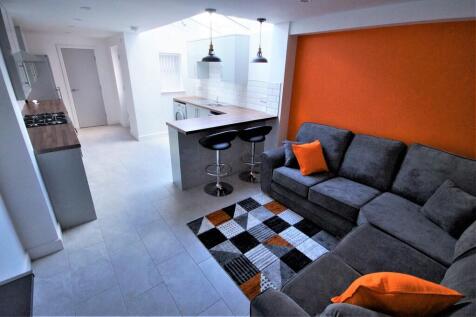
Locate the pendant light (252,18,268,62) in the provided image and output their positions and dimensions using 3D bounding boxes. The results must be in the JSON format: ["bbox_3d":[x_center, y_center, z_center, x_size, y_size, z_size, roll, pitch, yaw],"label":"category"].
[{"bbox_3d":[0.337,-1.714,2.880,0.225,0.560,0.225,2,21,-1],"label":"pendant light"}]

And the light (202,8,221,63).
[{"bbox_3d":[-0.337,-1.557,2.500,0.225,0.560,0.225,2,21,-1],"label":"light"}]

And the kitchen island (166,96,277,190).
[{"bbox_3d":[-0.920,-0.525,4.230,1.760,0.920,2.850,-15,27,-37],"label":"kitchen island"}]

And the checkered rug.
[{"bbox_3d":[0.407,0.905,2.150,1.220,0.015,1.620,-15,27,-37],"label":"checkered rug"}]

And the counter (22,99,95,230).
[{"bbox_3d":[-3.041,-0.211,3.331,0.630,0.920,3.550,-15,27,-37],"label":"counter"}]

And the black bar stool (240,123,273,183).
[{"bbox_3d":[0.288,-0.076,3.360,0.480,0.840,0.460,-15,27,-37],"label":"black bar stool"}]

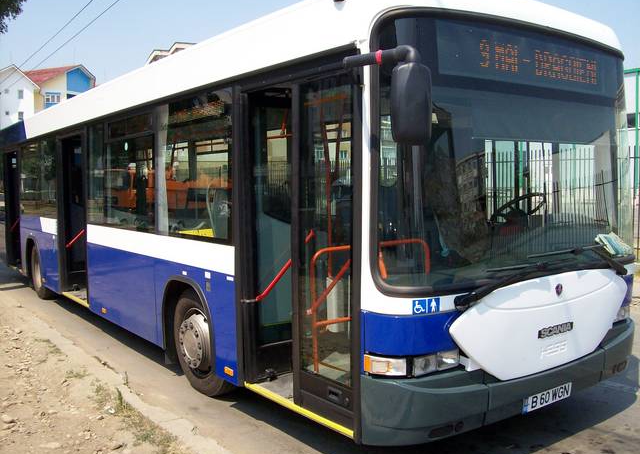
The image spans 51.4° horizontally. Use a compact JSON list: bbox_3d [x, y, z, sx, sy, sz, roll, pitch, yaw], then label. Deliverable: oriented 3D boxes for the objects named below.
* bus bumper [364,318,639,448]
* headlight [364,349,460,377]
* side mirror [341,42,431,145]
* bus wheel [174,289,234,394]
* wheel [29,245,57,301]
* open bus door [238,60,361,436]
[{"bbox_3d":[1.389,1.043,4.590,2.500,0.470,0.440,-3,4,-35],"label":"bus bumper"},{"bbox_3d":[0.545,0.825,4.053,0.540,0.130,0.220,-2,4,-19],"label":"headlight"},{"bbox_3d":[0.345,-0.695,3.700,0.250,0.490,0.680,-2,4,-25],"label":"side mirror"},{"bbox_3d":[-0.997,1.016,6.088,0.300,0.950,0.950,-3,4,-35],"label":"bus wheel"},{"bbox_3d":[-4.545,0.728,11.152,0.320,0.950,0.940,-3,4,-35],"label":"wheel"},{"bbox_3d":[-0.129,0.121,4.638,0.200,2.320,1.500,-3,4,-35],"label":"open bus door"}]

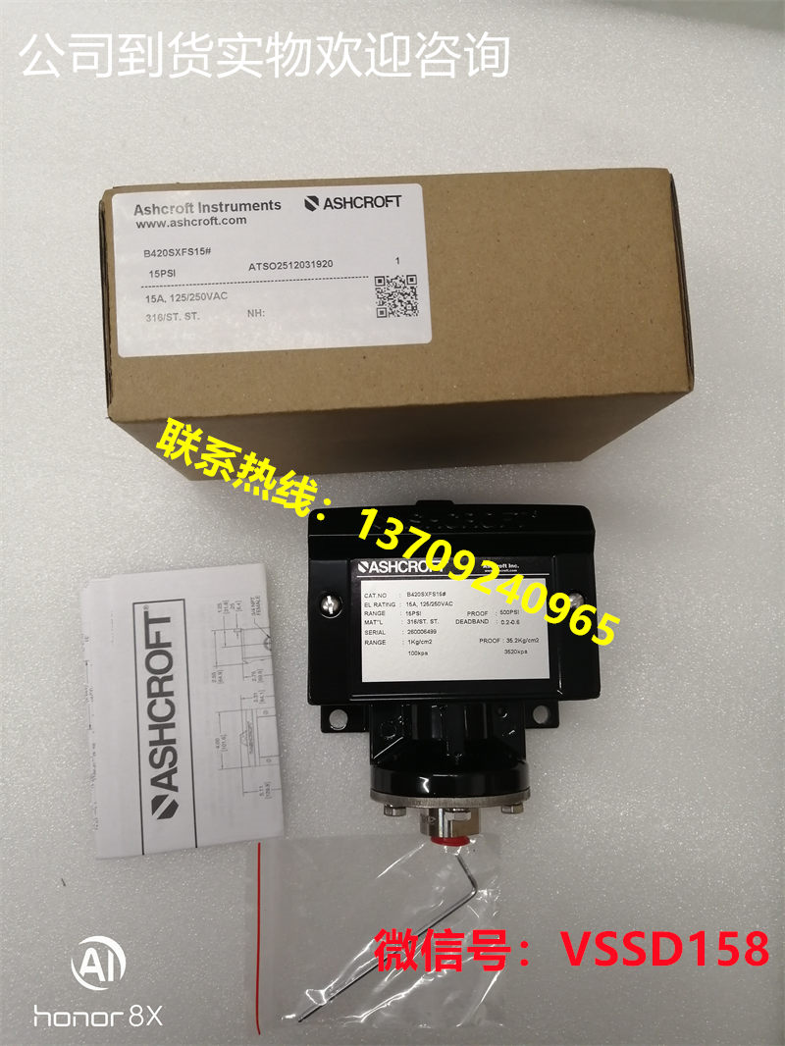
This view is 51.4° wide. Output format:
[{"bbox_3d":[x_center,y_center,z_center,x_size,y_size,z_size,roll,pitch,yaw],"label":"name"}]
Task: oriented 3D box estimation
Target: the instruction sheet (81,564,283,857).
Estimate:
[{"bbox_3d":[-0.084,0.074,0.326,0.072,0.003,0.109,-5,85,-3],"label":"instruction sheet"}]

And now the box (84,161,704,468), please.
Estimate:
[{"bbox_3d":[-0.001,-0.061,0.293,0.167,0.118,0.068,-3,85,-3],"label":"box"}]

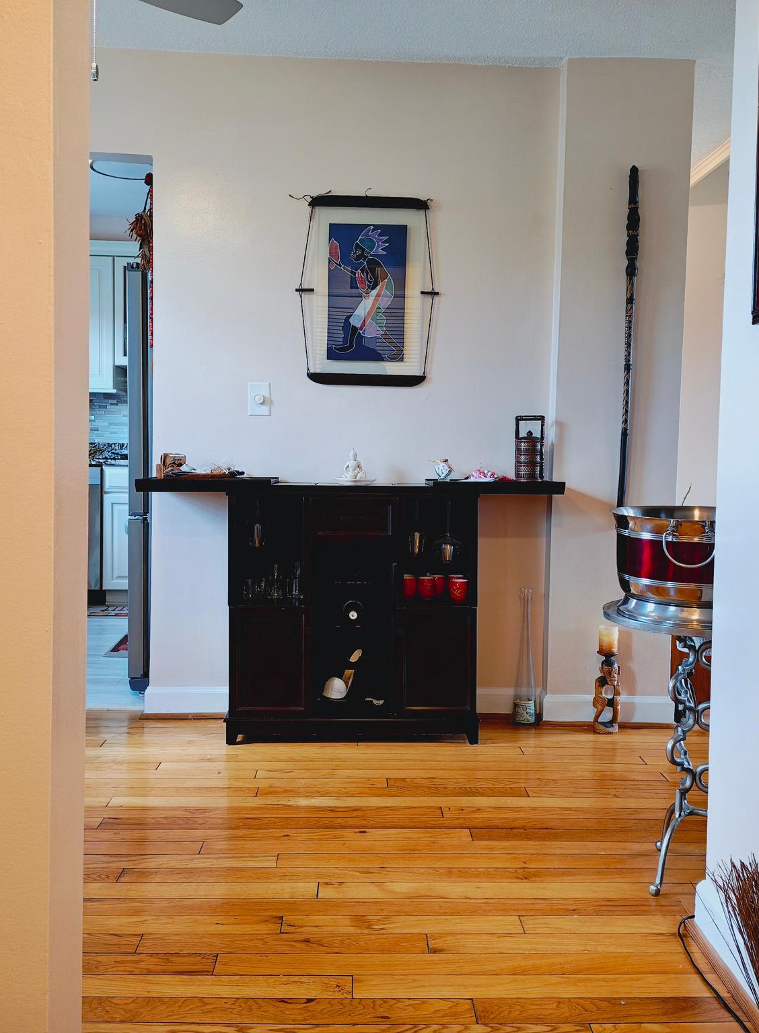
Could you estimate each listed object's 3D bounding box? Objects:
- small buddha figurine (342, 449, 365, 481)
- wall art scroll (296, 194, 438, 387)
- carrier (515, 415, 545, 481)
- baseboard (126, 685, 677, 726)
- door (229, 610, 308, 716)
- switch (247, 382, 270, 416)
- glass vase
[{"bbox_3d":[-0.086,-0.182,3.468,0.083,0.116,0.058,1,3,-2],"label":"small buddha figurine"},{"bbox_3d":[-0.043,-0.826,3.645,0.510,0.685,0.025,1,3,-2],"label":"wall art scroll"},{"bbox_3d":[0.532,-0.240,3.526,0.108,0.232,0.097,1,3,-2],"label":"carrier"},{"bbox_3d":[0.103,0.704,3.695,1.970,0.122,0.100,1,3,-2],"label":"baseboard"},{"bbox_3d":[-0.374,0.493,3.387,0.270,0.365,0.022,1,3,-2],"label":"door"},{"bbox_3d":[-0.439,-0.429,3.653,0.080,0.124,0.025,1,3,-2],"label":"switch"},{"bbox_3d":[0.543,0.515,3.690,0.095,0.505,0.095,1,3,-2],"label":"glass vase"}]

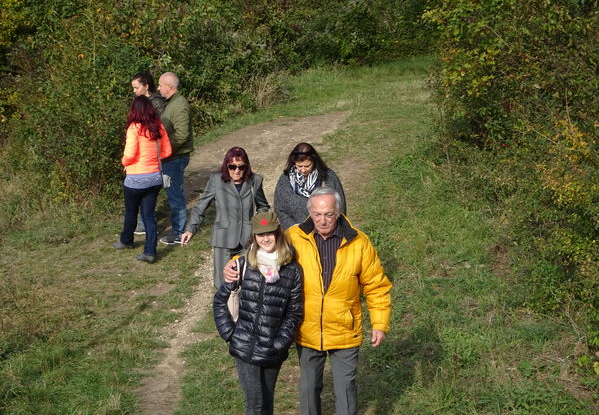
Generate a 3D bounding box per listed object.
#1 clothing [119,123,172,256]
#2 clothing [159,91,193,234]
[{"bbox_3d":[-1.453,-0.205,11.969,0.450,1.260,0.420,-7,17,-26],"label":"clothing"},{"bbox_3d":[-1.217,-0.431,12.496,0.360,1.420,0.480,4,16,16],"label":"clothing"}]

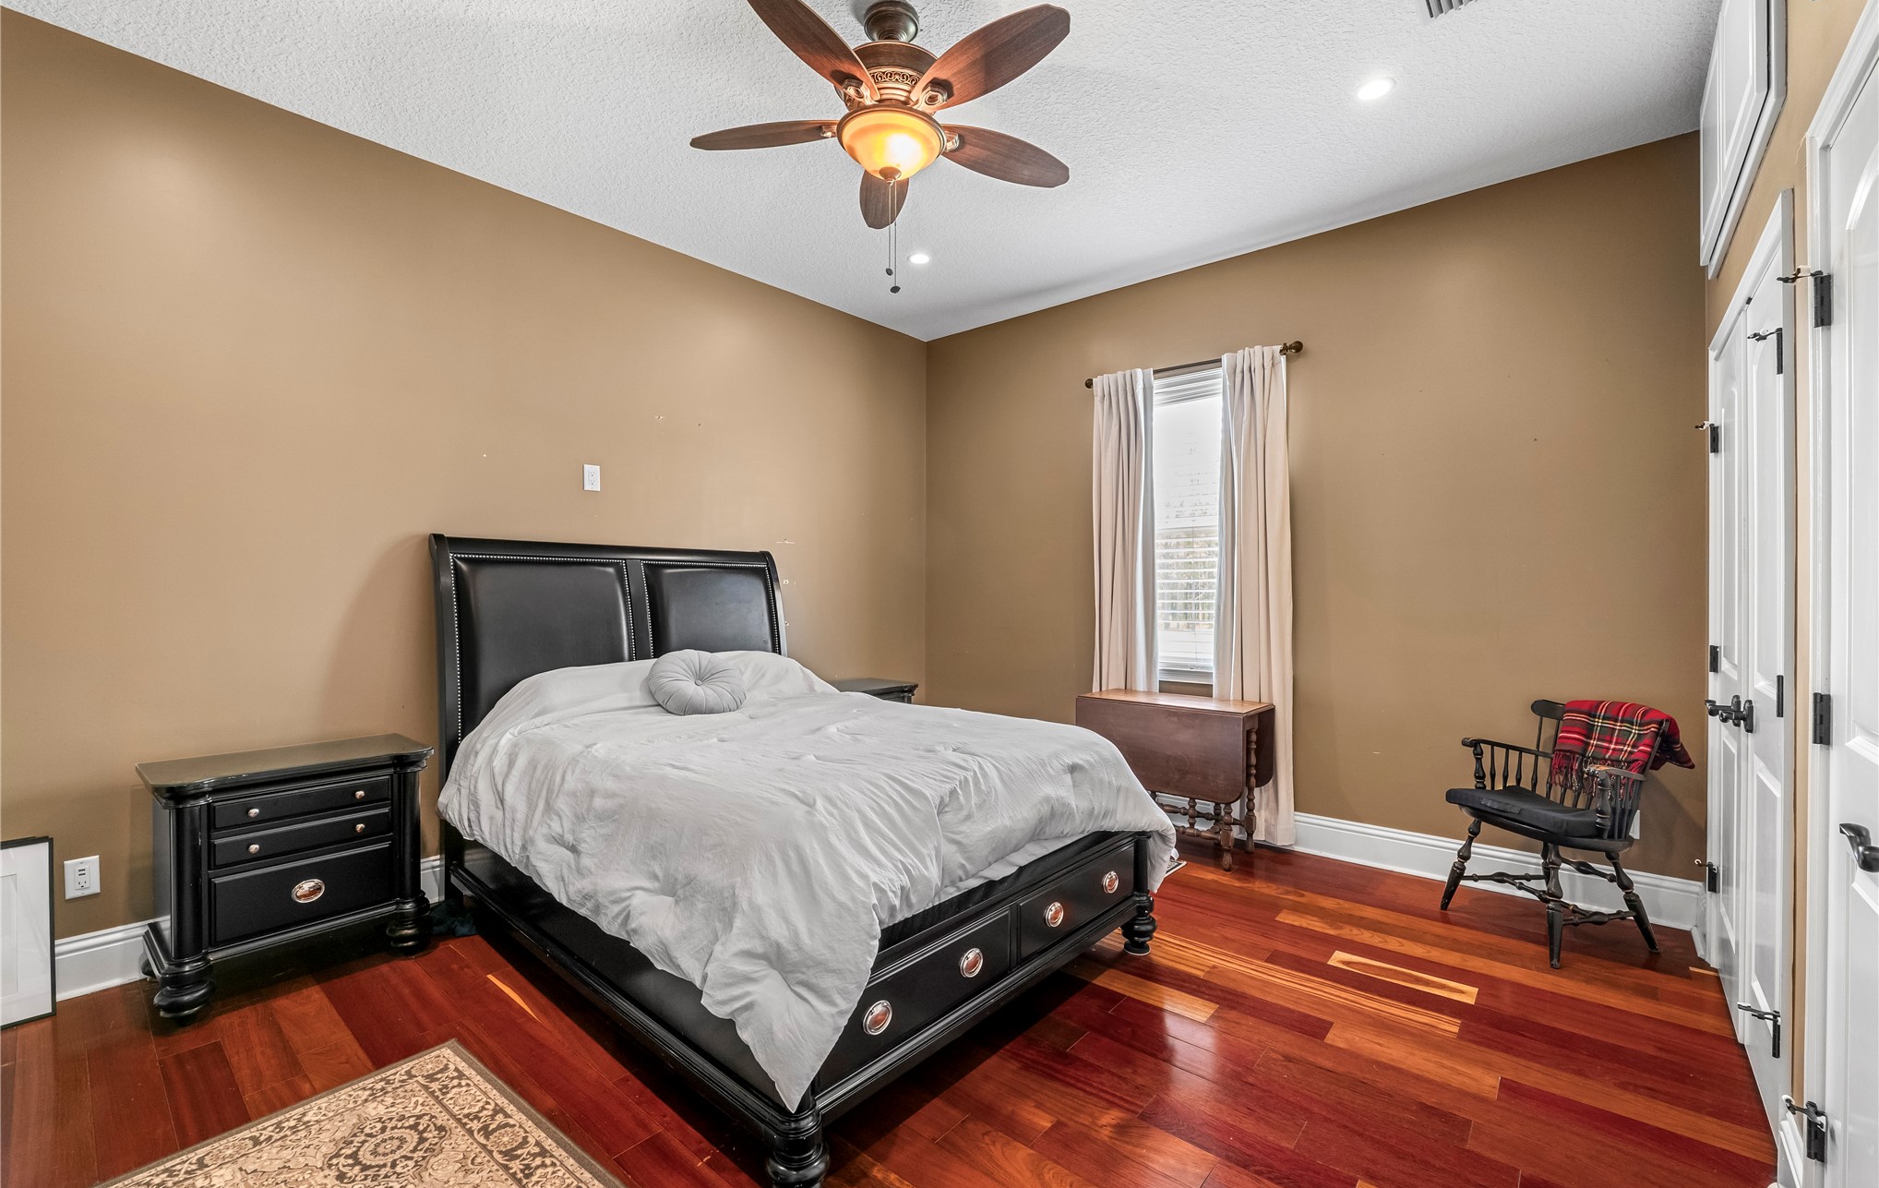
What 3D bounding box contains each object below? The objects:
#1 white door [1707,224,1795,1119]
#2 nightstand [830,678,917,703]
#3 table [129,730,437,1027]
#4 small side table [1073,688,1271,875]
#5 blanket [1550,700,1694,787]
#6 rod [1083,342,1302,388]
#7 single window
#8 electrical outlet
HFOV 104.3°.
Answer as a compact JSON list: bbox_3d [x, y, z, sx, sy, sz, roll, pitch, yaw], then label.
[{"bbox_3d":[2.345,0.211,2.142,0.054,2.128,1.280,0,0,42],"label":"white door"},{"bbox_3d":[-0.532,0.905,4.346,0.438,0.716,0.704,0,0,42],"label":"nightstand"},{"bbox_3d":[-2.222,0.915,2.501,0.438,0.716,0.704,0,0,42],"label":"table"},{"bbox_3d":[1.179,0.904,3.688,0.877,0.731,0.433,0,0,41],"label":"small side table"},{"bbox_3d":[2.584,0.572,2.803,0.227,0.271,0.384,0,0,-10],"label":"blanket"},{"bbox_3d":[1.317,-1.221,3.934,1.175,0.064,0.099,0,0,39],"label":"rod"},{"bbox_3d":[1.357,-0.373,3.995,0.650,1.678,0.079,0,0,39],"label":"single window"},{"bbox_3d":[-2.709,0.899,2.309,0.010,0.117,0.072,0,0,42],"label":"electrical outlet"}]

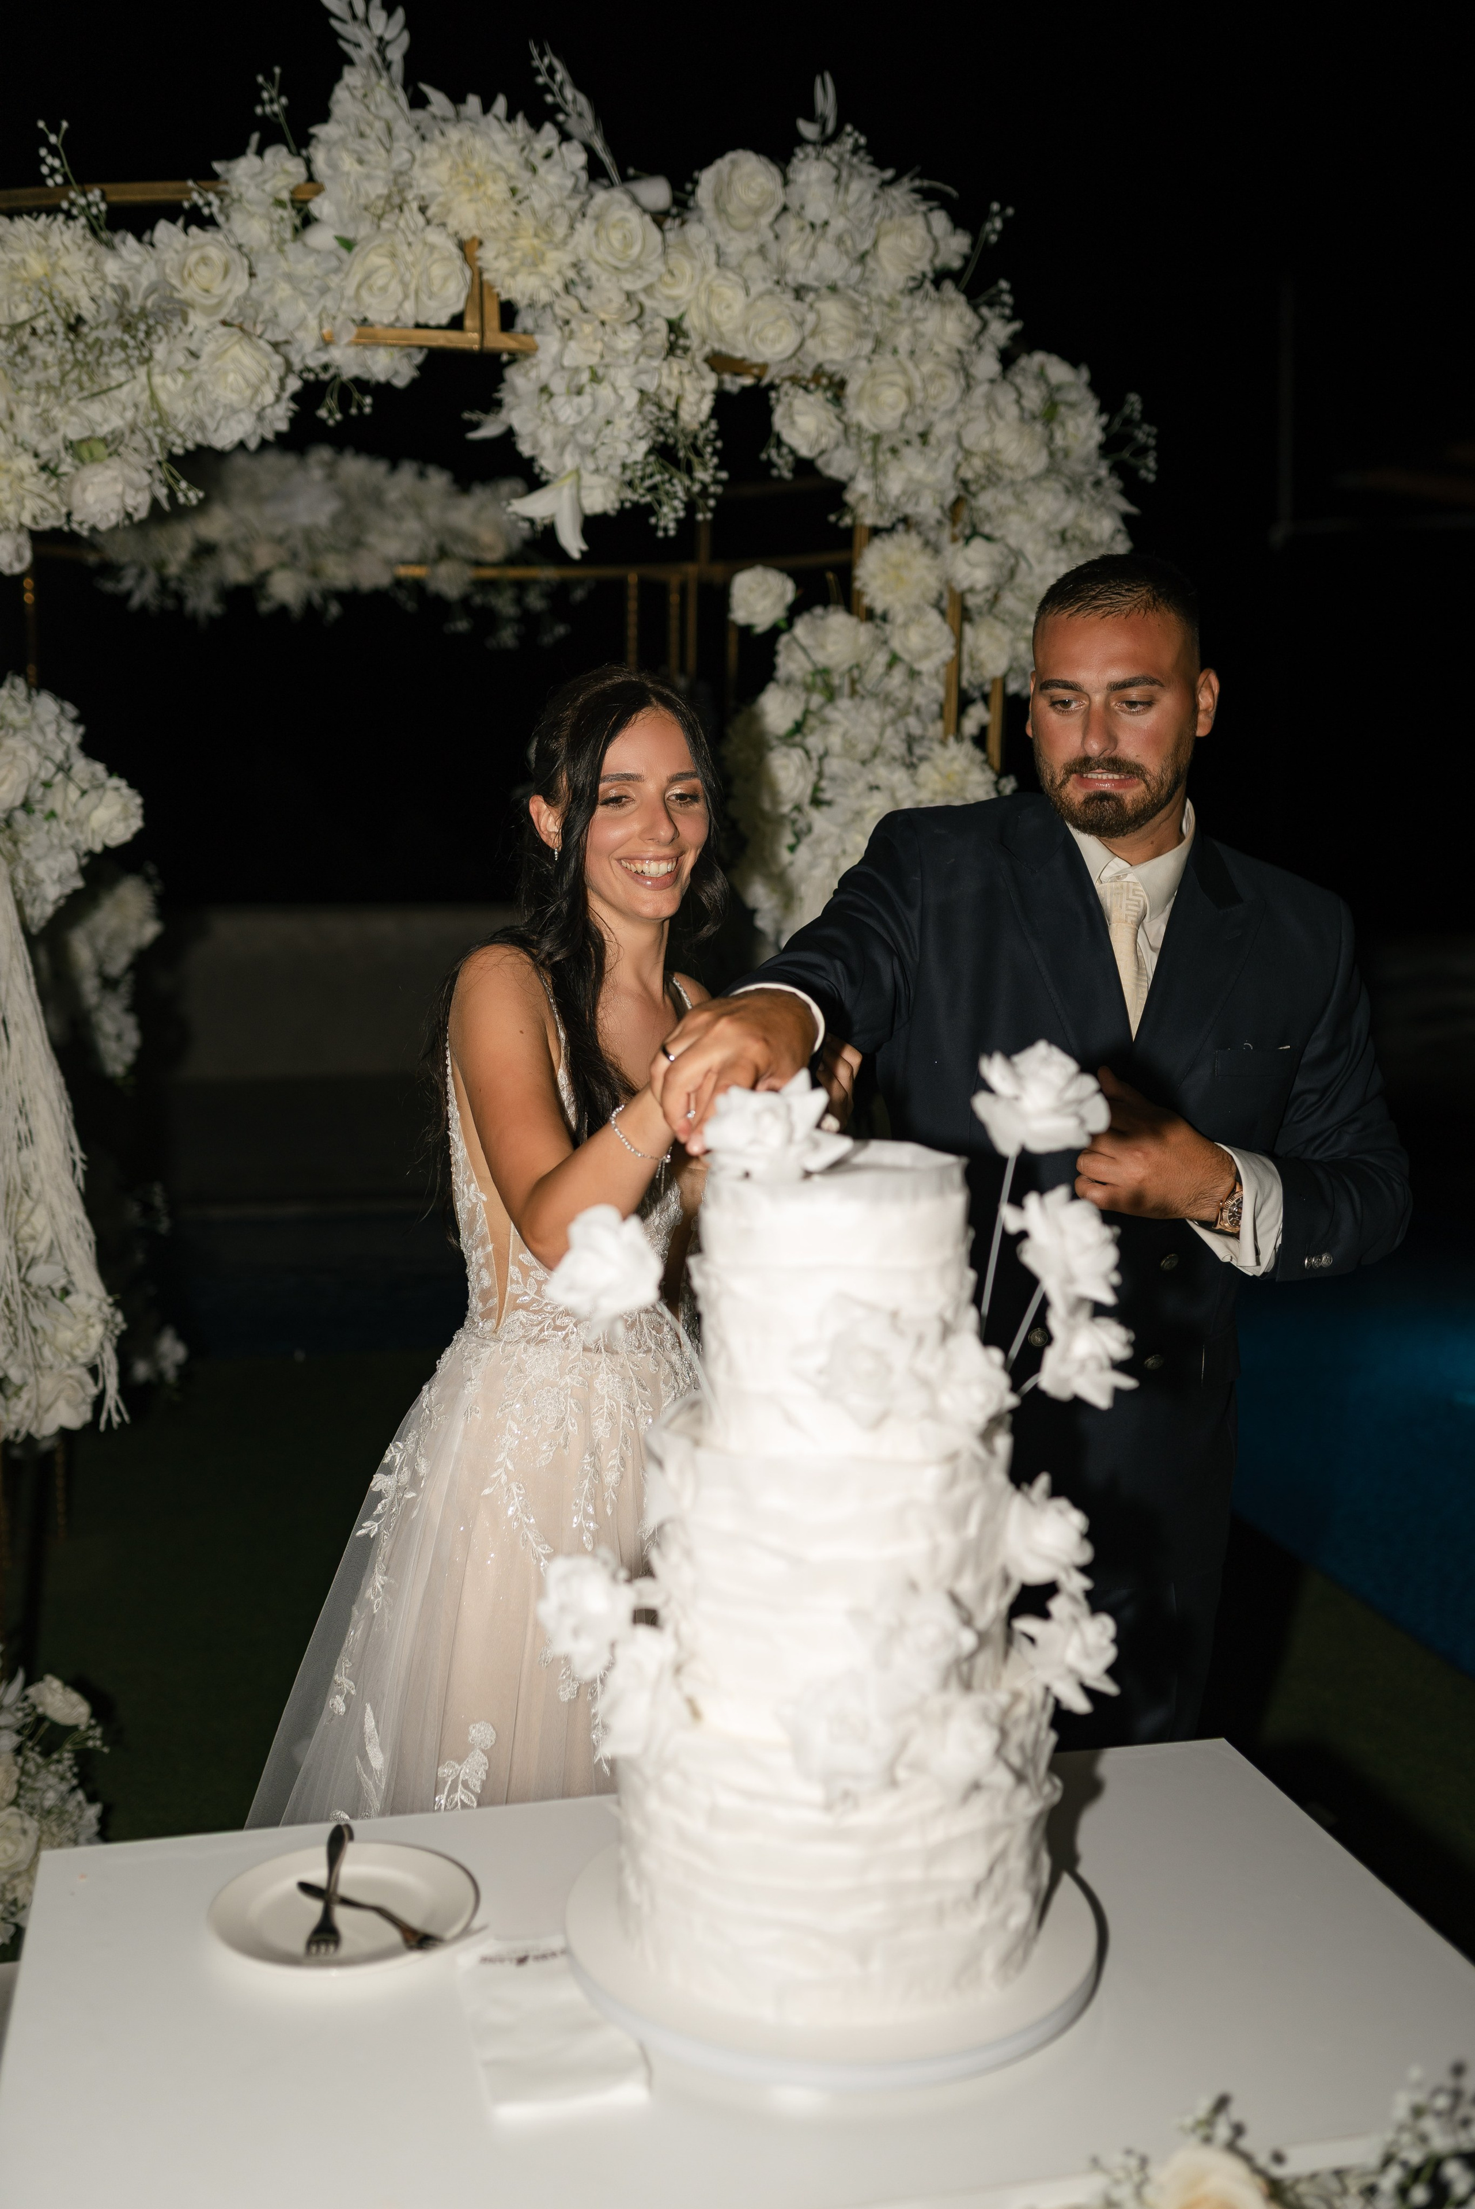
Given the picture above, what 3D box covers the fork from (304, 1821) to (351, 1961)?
[{"bbox_3d":[-0.293,0.570,1.562,0.023,0.020,0.147,0,16,-5],"label":"fork"}]

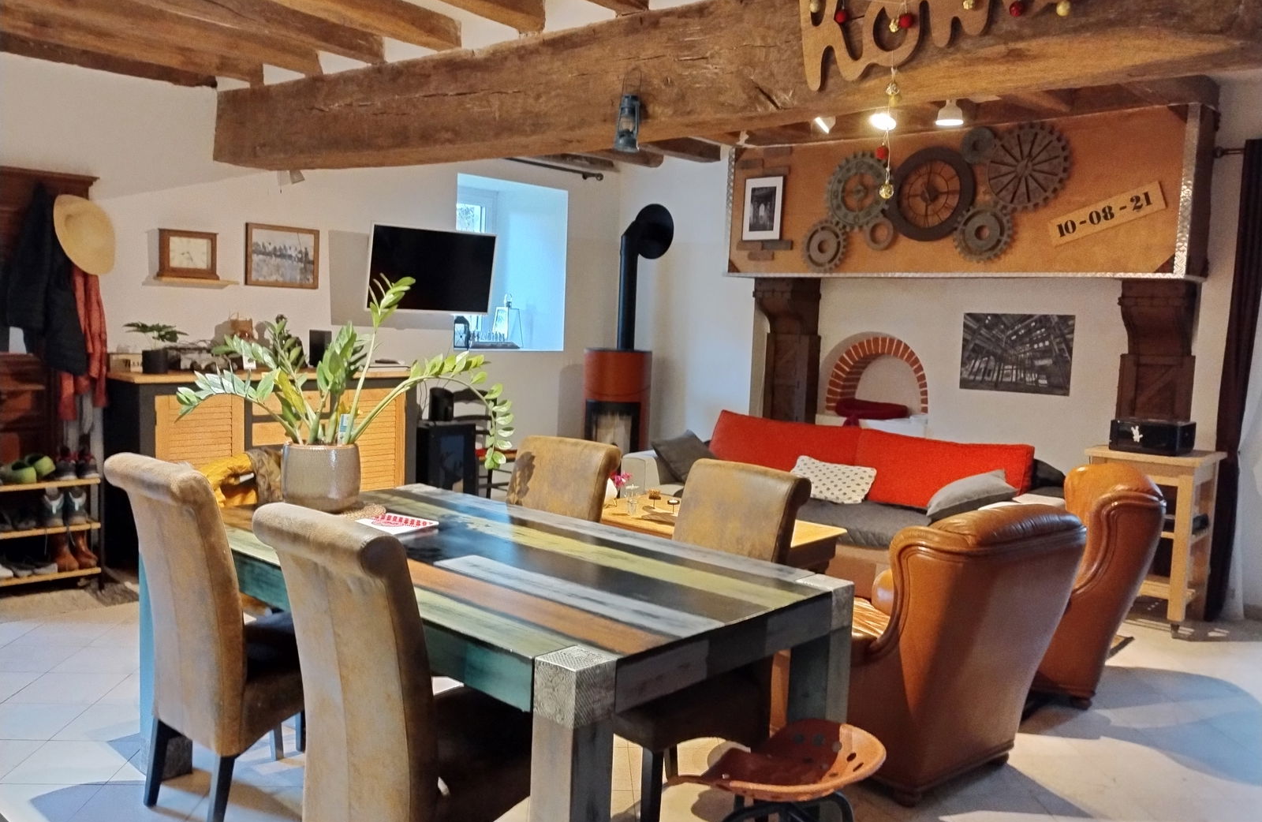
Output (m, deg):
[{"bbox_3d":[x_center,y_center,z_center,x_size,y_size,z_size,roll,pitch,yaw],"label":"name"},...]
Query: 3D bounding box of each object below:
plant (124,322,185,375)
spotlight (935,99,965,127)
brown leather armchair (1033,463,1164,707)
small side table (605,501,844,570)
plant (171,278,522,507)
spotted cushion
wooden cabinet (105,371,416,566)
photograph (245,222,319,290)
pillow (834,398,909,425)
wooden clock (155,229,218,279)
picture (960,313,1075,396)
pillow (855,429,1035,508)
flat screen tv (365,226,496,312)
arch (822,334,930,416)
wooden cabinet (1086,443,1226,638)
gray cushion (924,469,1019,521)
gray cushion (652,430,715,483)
[{"bbox_3d":[-2.593,-0.341,5.560,0.305,0.280,0.305,7,7,42],"label":"plant"},{"bbox_3d":[1.281,-1.201,4.100,0.107,0.125,0.107,6,6,37],"label":"spotlight"},{"bbox_3d":[1.684,0.645,4.206,0.830,0.920,0.740,4,5,22],"label":"brown leather armchair"},{"bbox_3d":[0.299,0.744,4.857,1.220,0.460,0.700,7,7,42],"label":"small side table"},{"bbox_3d":[-0.904,-0.063,3.303,1.054,0.740,0.720,1,5,-17],"label":"plant"},{"bbox_3d":[1.090,0.381,5.620,0.480,0.265,0.120,7,-29,42],"label":"spotted cushion"},{"bbox_3d":[-2.174,0.279,6.236,0.450,1.010,1.849,6,6,40],"label":"wooden cabinet"},{"bbox_3d":[-2.159,-0.957,6.371,0.030,0.372,0.478,7,7,42],"label":"photograph"},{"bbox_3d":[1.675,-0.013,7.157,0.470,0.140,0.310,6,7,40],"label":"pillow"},{"bbox_3d":[-2.526,-0.887,5.830,0.085,0.265,0.337,6,6,40],"label":"wooden clock"},{"bbox_3d":[2.451,-0.365,6.492,0.700,0.498,0.020,6,7,39],"label":"picture"},{"bbox_3d":[1.750,0.354,5.880,1.010,0.440,0.170,6,-9,37],"label":"pillow"},{"bbox_3d":[-1.317,-0.927,6.770,0.953,0.552,0.055,-2,16,-44],"label":"flat screen tv"},{"bbox_3d":[1.783,-0.259,7.206,0.779,0.533,0.240,6,6,40],"label":"arch"},{"bbox_3d":[2.604,0.616,5.132,0.505,0.845,0.560,7,7,41],"label":"wooden cabinet"},{"bbox_3d":[1.751,0.425,5.325,0.460,0.140,0.390,-15,11,-5],"label":"gray cushion"},{"bbox_3d":[0.355,0.290,6.400,0.400,0.125,0.390,-4,51,-47],"label":"gray cushion"}]

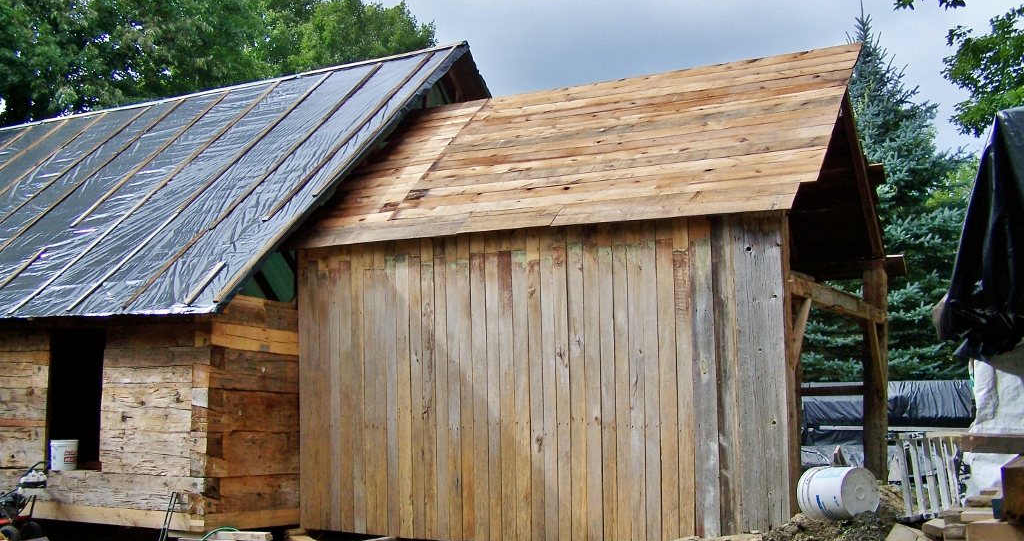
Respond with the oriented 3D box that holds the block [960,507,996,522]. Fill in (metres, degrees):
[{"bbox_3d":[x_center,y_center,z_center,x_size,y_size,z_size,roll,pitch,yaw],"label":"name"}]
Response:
[{"bbox_3d":[2.169,1.129,5.174,0.190,0.042,0.200,-2,-7,22],"label":"block"}]

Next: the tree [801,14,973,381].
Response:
[{"bbox_3d":[5.413,-0.457,17.075,4.400,7.600,4.400,-1,-7,20],"label":"tree"}]

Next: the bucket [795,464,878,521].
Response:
[{"bbox_3d":[1.790,1.215,6.130,0.305,0.305,0.365,4,-12,-22],"label":"bucket"}]

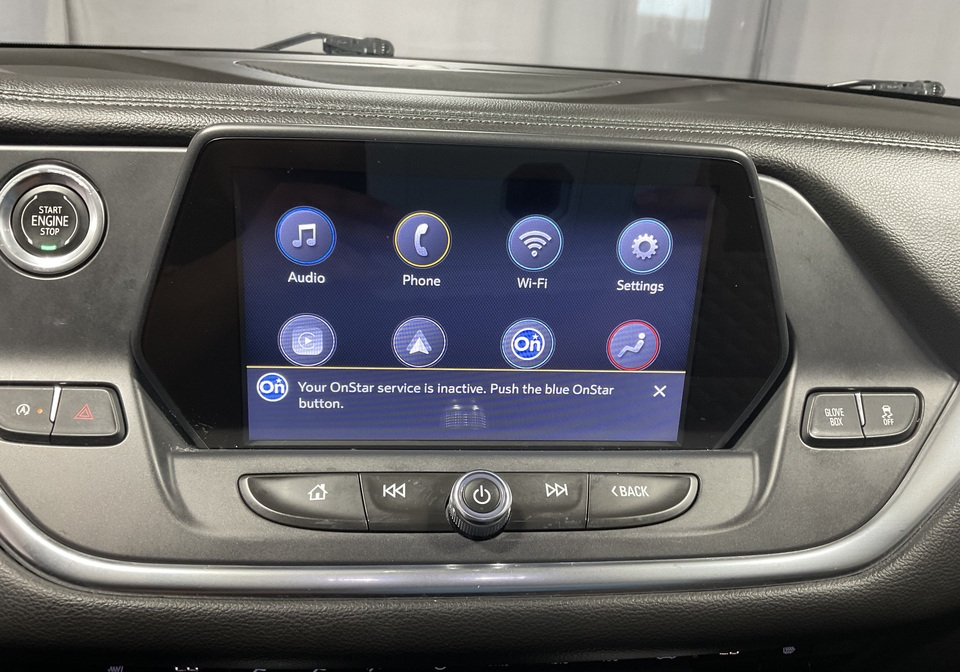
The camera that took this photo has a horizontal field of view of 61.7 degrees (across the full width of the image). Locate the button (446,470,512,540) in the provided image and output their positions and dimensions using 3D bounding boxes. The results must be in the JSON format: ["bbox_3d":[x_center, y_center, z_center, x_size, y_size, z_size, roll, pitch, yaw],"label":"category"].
[{"bbox_3d":[0.000,0.062,0.295,0.023,0.016,0.023,1,59,-7],"label":"button"}]

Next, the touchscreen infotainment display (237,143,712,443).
[{"bbox_3d":[-0.001,-0.013,0.312,0.181,0.114,0.014,1,17,-7],"label":"touchscreen infotainment display"}]

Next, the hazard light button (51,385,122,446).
[{"bbox_3d":[-0.141,0.029,0.289,0.022,0.019,0.007,1,-24,-7],"label":"hazard light button"}]

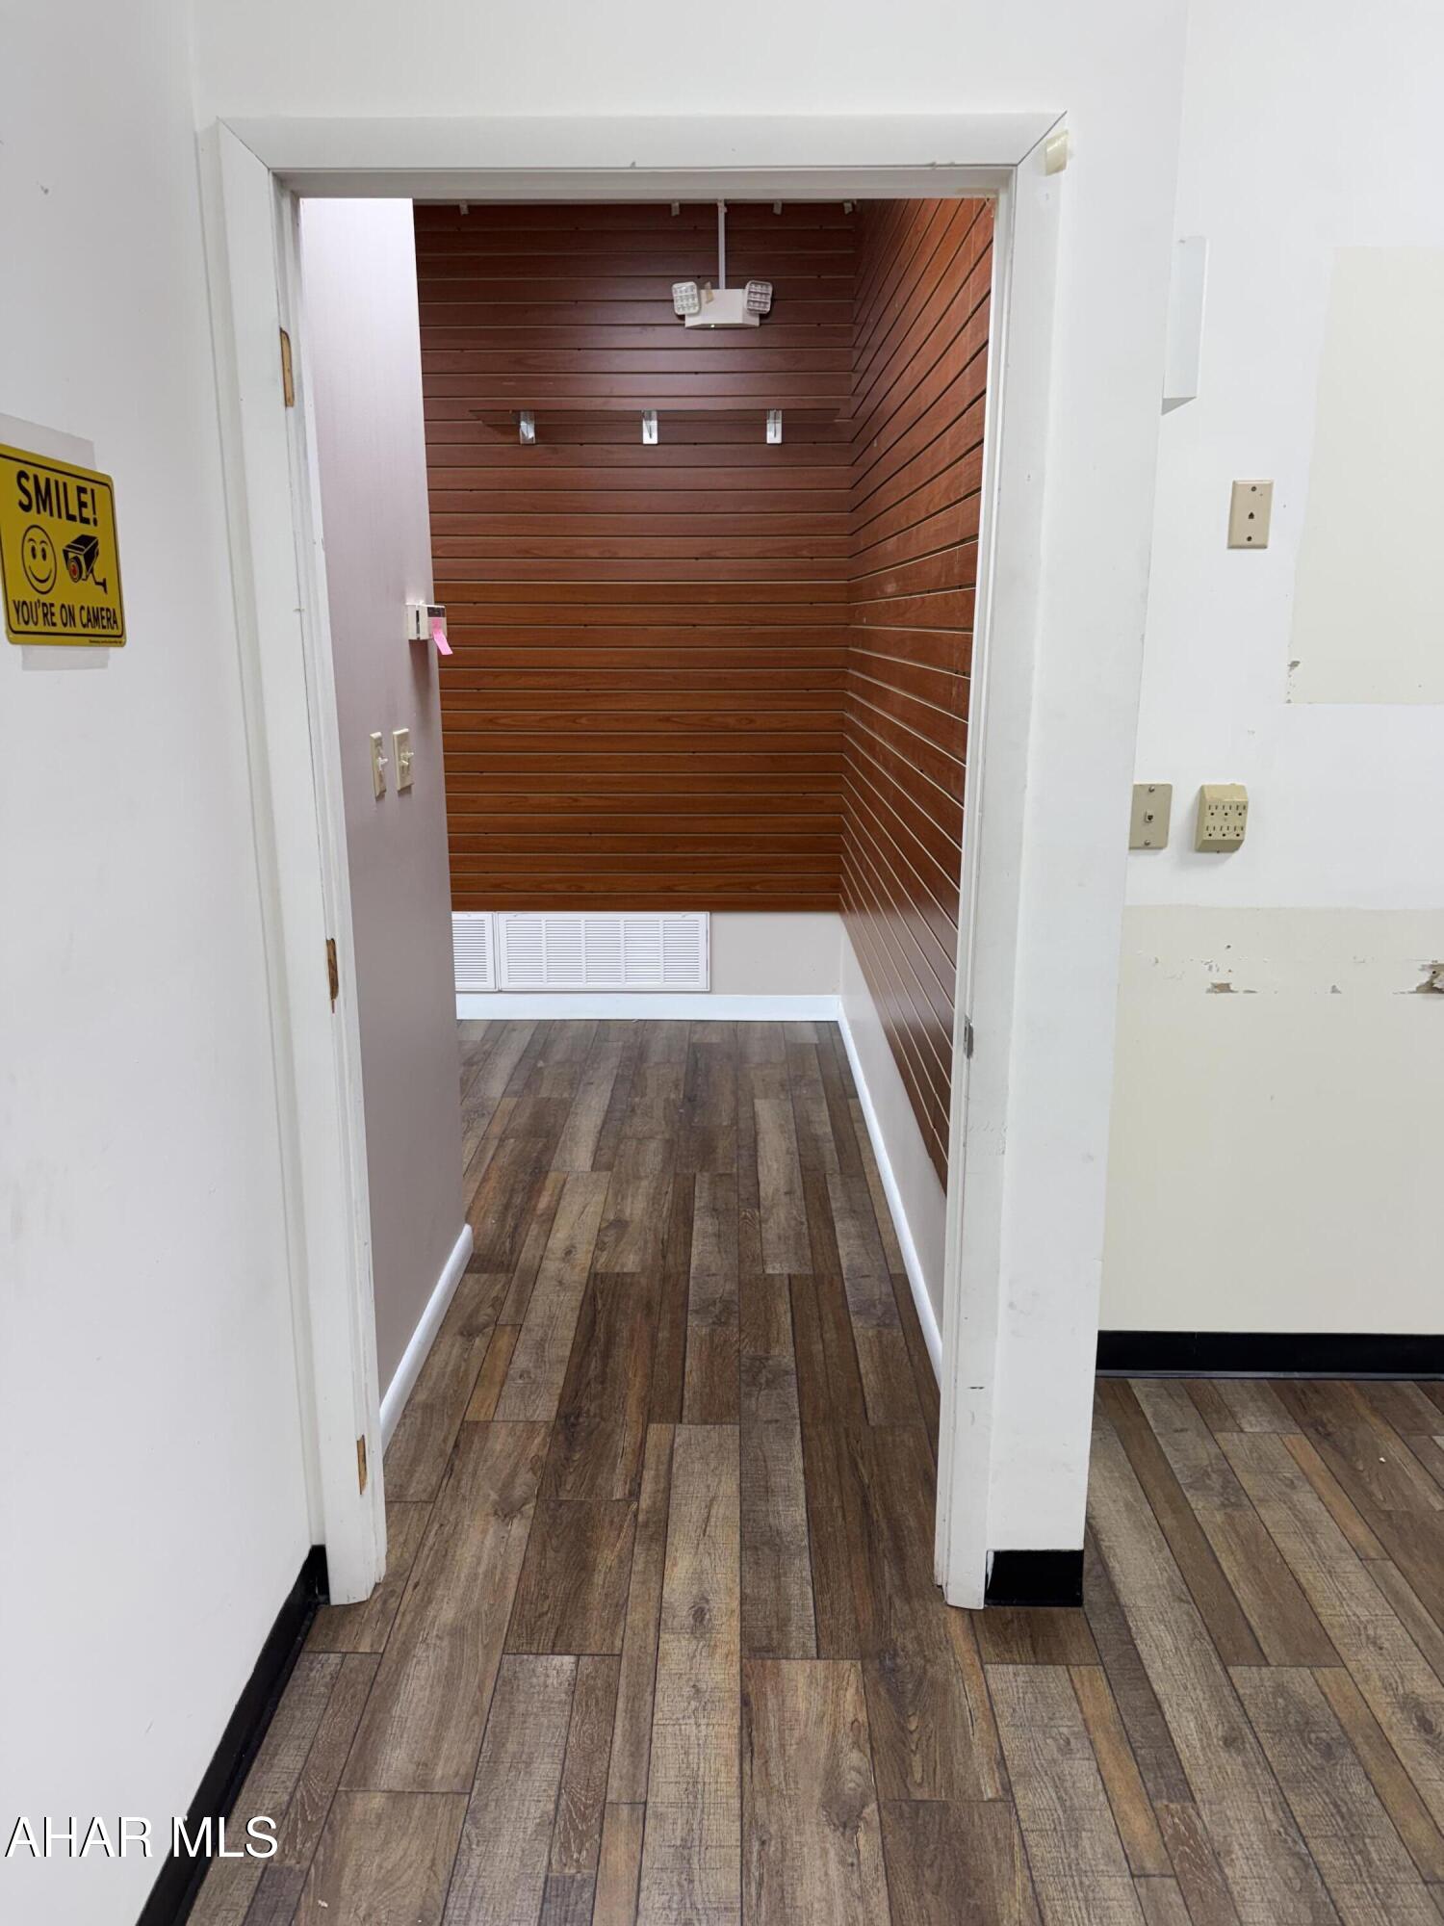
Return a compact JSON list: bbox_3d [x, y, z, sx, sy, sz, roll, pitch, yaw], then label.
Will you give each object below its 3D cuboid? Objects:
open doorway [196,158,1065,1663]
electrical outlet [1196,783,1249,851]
[{"bbox_3d":[-0.100,-0.017,1.911,1.030,2.090,0.140,0,14,1],"label":"open doorway"},{"bbox_3d":[0.922,-0.263,2.463,0.075,0.125,0.040,0,14,1],"label":"electrical outlet"}]

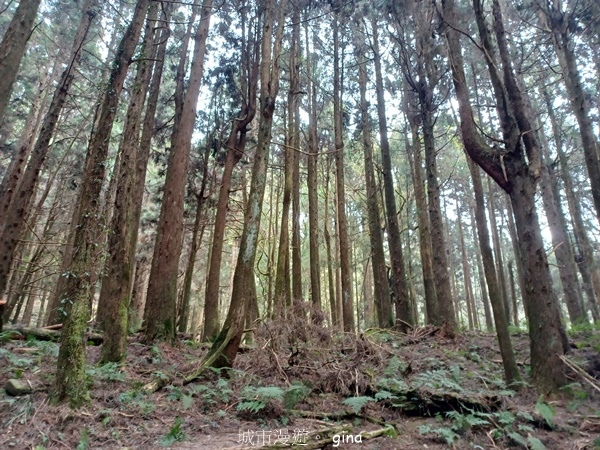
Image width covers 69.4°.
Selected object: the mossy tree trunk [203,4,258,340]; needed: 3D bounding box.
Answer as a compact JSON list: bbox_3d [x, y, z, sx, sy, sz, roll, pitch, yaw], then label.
[{"bbox_3d":[-1.816,-2.137,12.422,1.000,10.700,0.600,0,-20,0],"label":"mossy tree trunk"}]

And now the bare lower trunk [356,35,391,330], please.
[{"bbox_3d":[2.337,-1.938,13.956,0.450,10.270,0.450,-5,-20,10],"label":"bare lower trunk"}]

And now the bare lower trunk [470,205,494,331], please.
[{"bbox_3d":[9.711,2.077,23.175,0.400,6.870,0.400,-8,-22,22],"label":"bare lower trunk"}]

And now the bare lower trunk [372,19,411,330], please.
[{"bbox_3d":[2.827,-2.316,13.896,0.450,11.090,0.450,-5,-20,12],"label":"bare lower trunk"}]

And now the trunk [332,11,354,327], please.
[{"bbox_3d":[1.580,-2.780,16.264,0.400,13.240,0.400,-2,-20,6],"label":"trunk"}]

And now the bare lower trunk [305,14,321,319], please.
[{"bbox_3d":[0.589,-3.176,18.426,0.400,14.190,0.400,-2,-20,2],"label":"bare lower trunk"}]

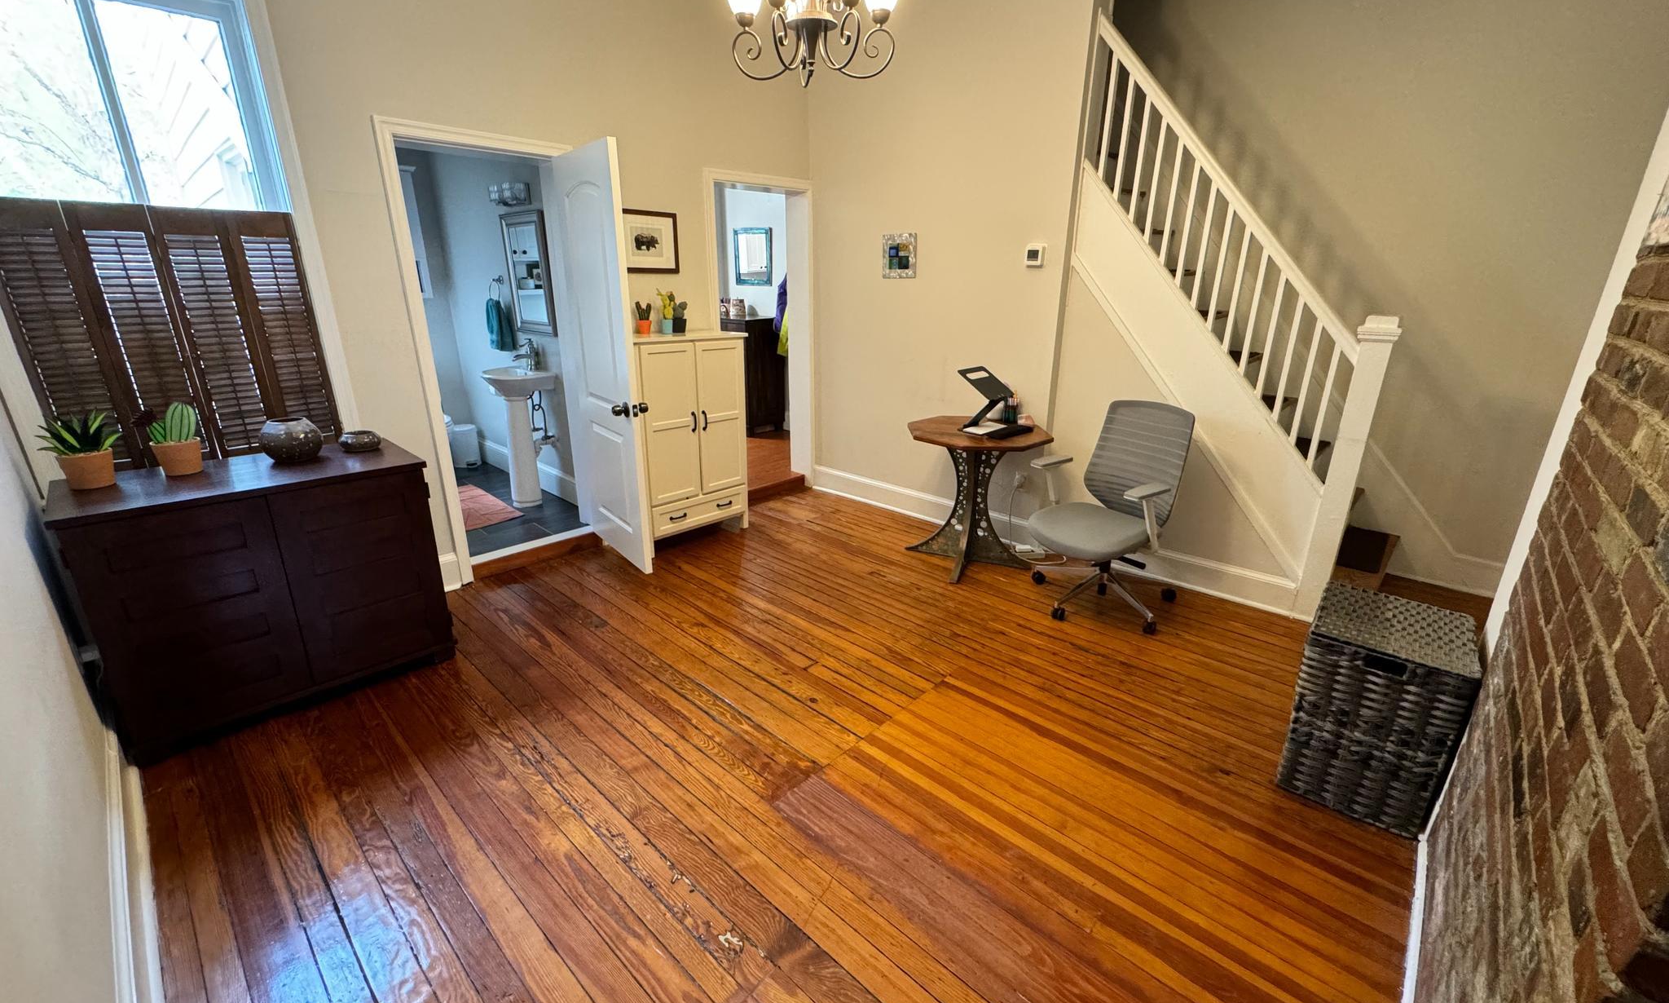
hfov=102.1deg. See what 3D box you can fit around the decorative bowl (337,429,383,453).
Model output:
[{"bbox_3d":[-1.948,-0.246,2.776,0.148,0.068,0.148,17,25,40],"label":"decorative bowl"}]

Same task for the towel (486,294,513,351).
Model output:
[{"bbox_3d":[-2.203,-1.170,4.449,0.139,0.336,0.075,17,25,40],"label":"towel"}]

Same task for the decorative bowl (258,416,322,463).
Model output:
[{"bbox_3d":[-2.094,-0.234,2.613,0.198,0.148,0.198,17,25,40],"label":"decorative bowl"}]

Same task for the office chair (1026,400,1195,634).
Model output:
[{"bbox_3d":[1.309,0.054,3.259,0.671,0.972,0.640,-11,22,-30],"label":"office chair"}]

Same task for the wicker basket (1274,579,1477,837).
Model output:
[{"bbox_3d":[1.801,0.665,2.266,0.389,0.572,0.467,16,24,37],"label":"wicker basket"}]

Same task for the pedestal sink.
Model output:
[{"bbox_3d":[-1.948,-0.376,4.210,0.498,0.845,0.387,16,24,38],"label":"pedestal sink"}]

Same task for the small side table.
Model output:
[{"bbox_3d":[0.771,-0.024,3.797,0.750,0.760,0.750,8,20,19],"label":"small side table"}]

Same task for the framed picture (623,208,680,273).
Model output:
[{"bbox_3d":[-1.036,-1.443,3.762,0.022,0.324,0.398,17,25,40],"label":"framed picture"}]

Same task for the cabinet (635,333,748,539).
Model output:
[{"bbox_3d":[-0.939,-0.370,4.144,0.387,1.250,0.784,17,25,40],"label":"cabinet"}]

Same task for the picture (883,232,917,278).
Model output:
[{"bbox_3d":[0.398,-1.530,4.206,0.264,0.258,0.021,17,25,40],"label":"picture"}]

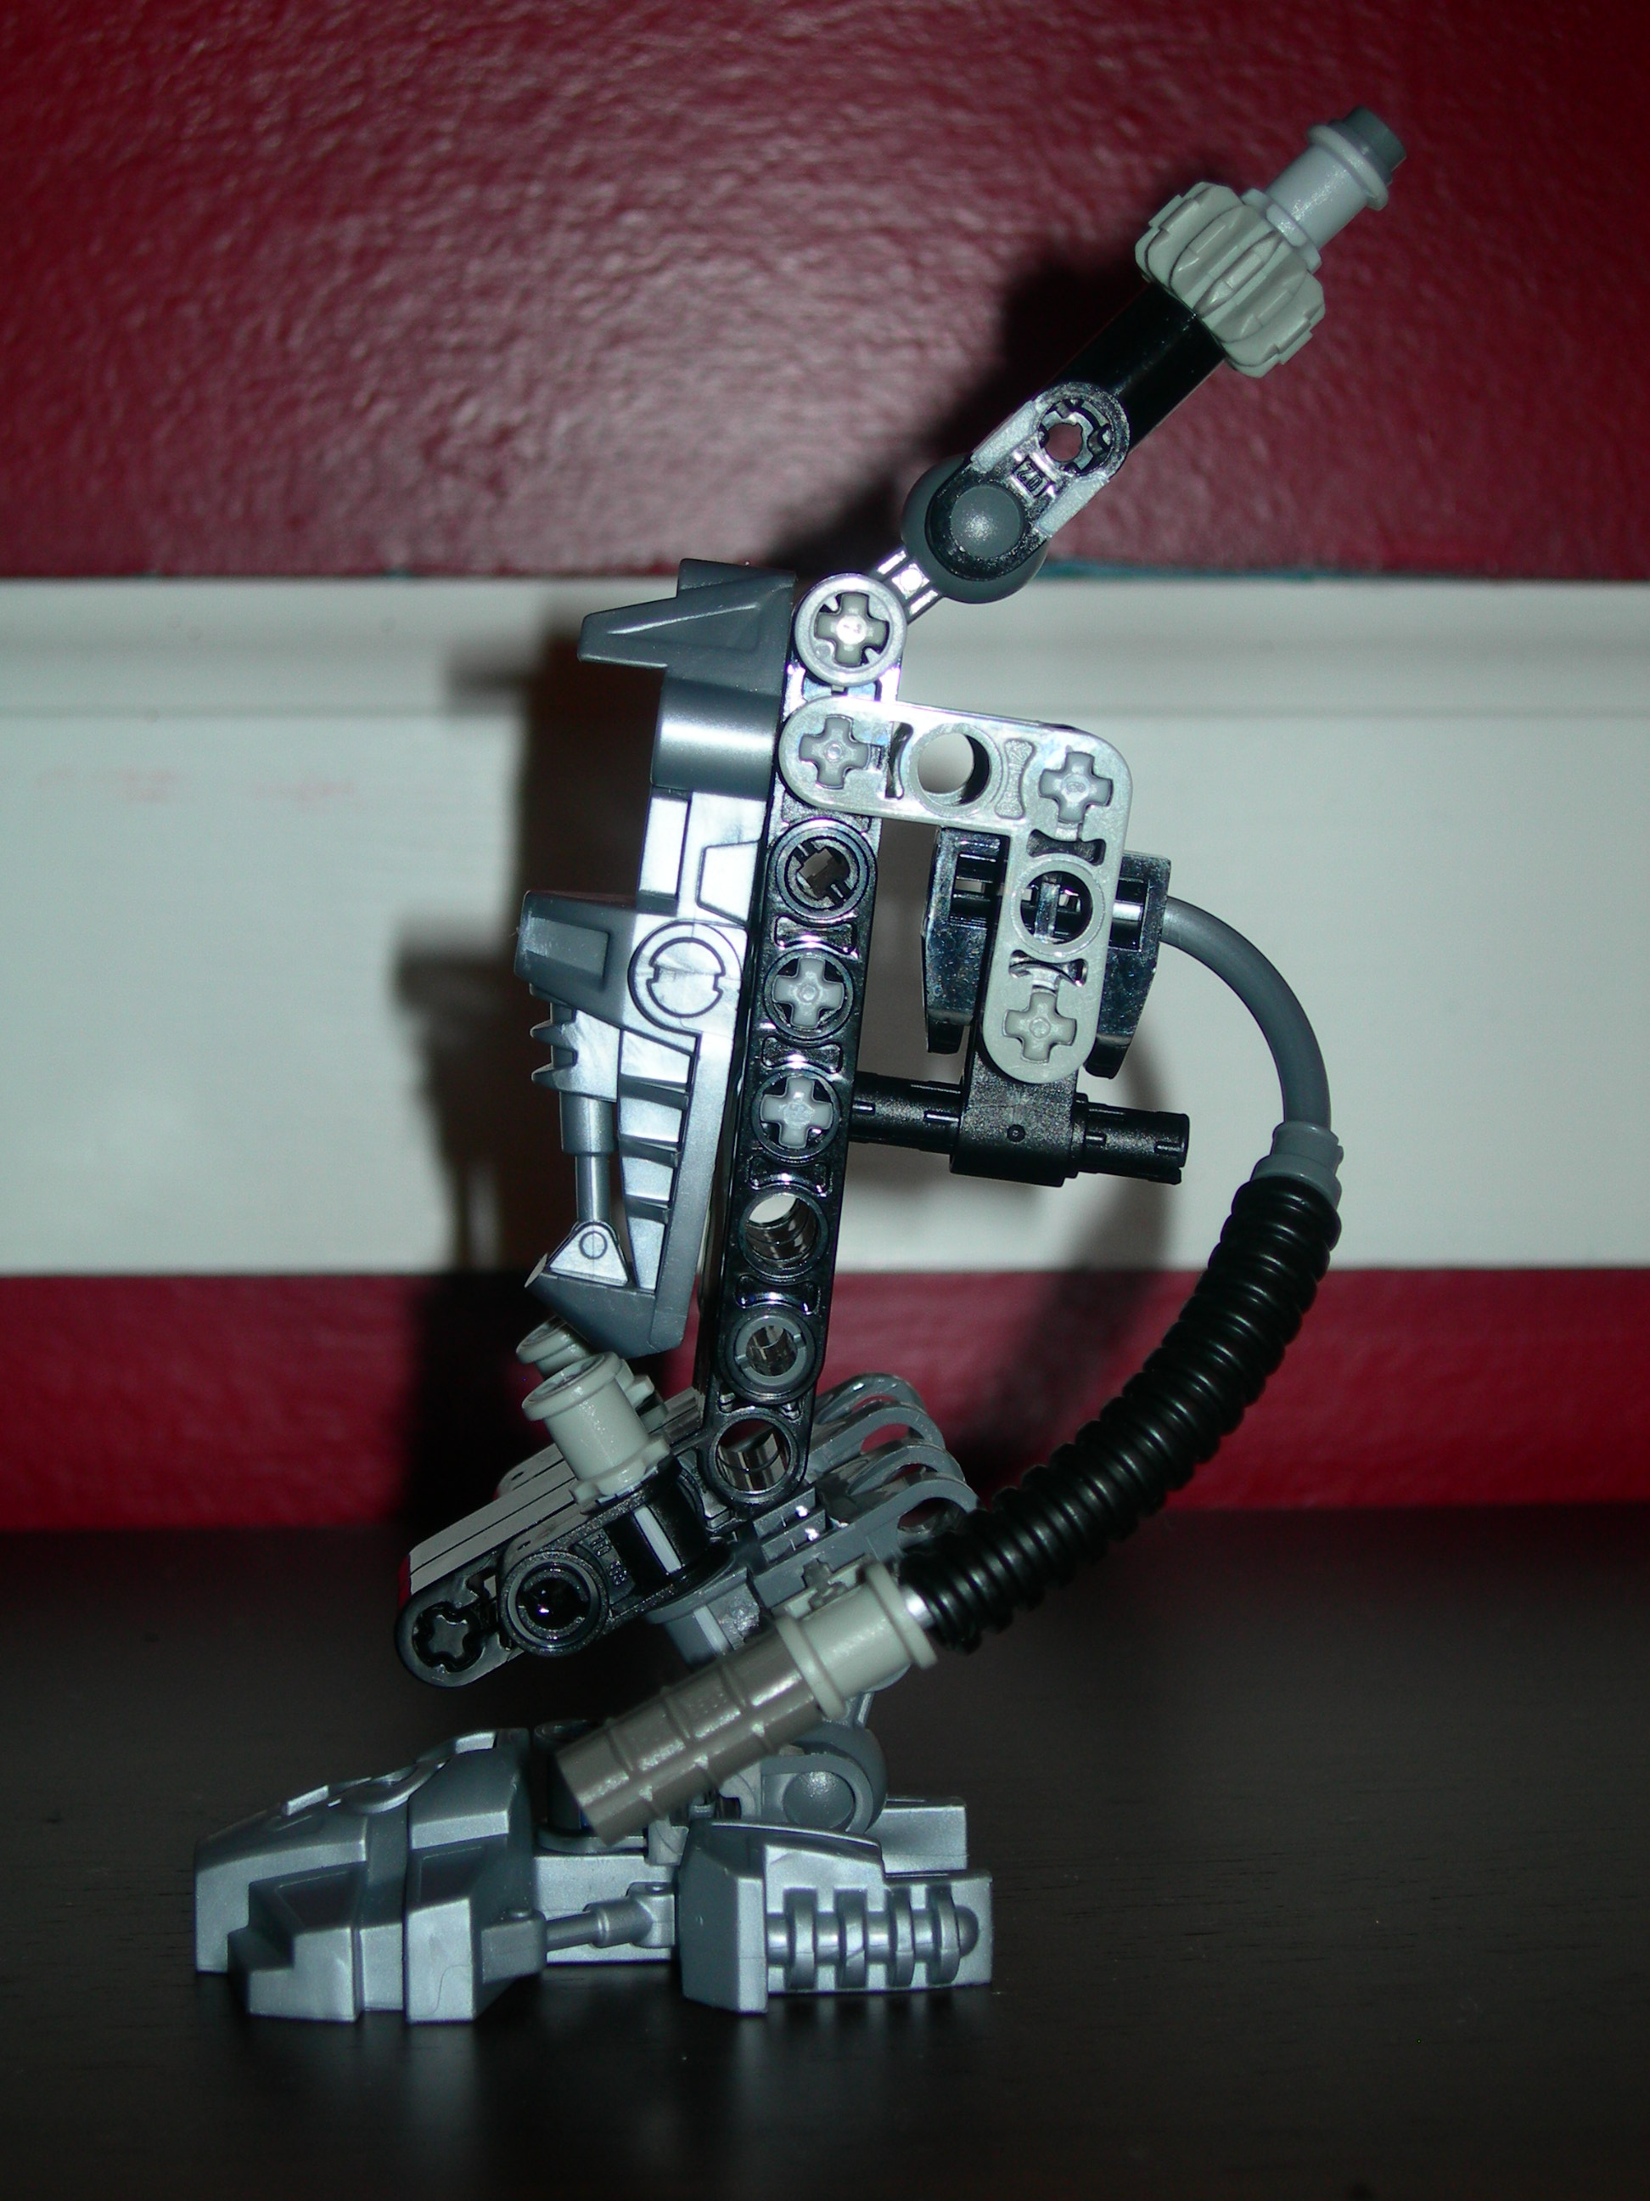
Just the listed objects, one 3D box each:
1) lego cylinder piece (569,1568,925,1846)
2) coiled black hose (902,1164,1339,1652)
[{"bbox_3d":[-0.005,0.038,0.286,0.024,0.007,0.007,-30,0,5],"label":"lego cylinder piece"},{"bbox_3d":[0.020,0.020,0.297,0.011,0.039,0.007,38,-24,7],"label":"coiled black hose"}]

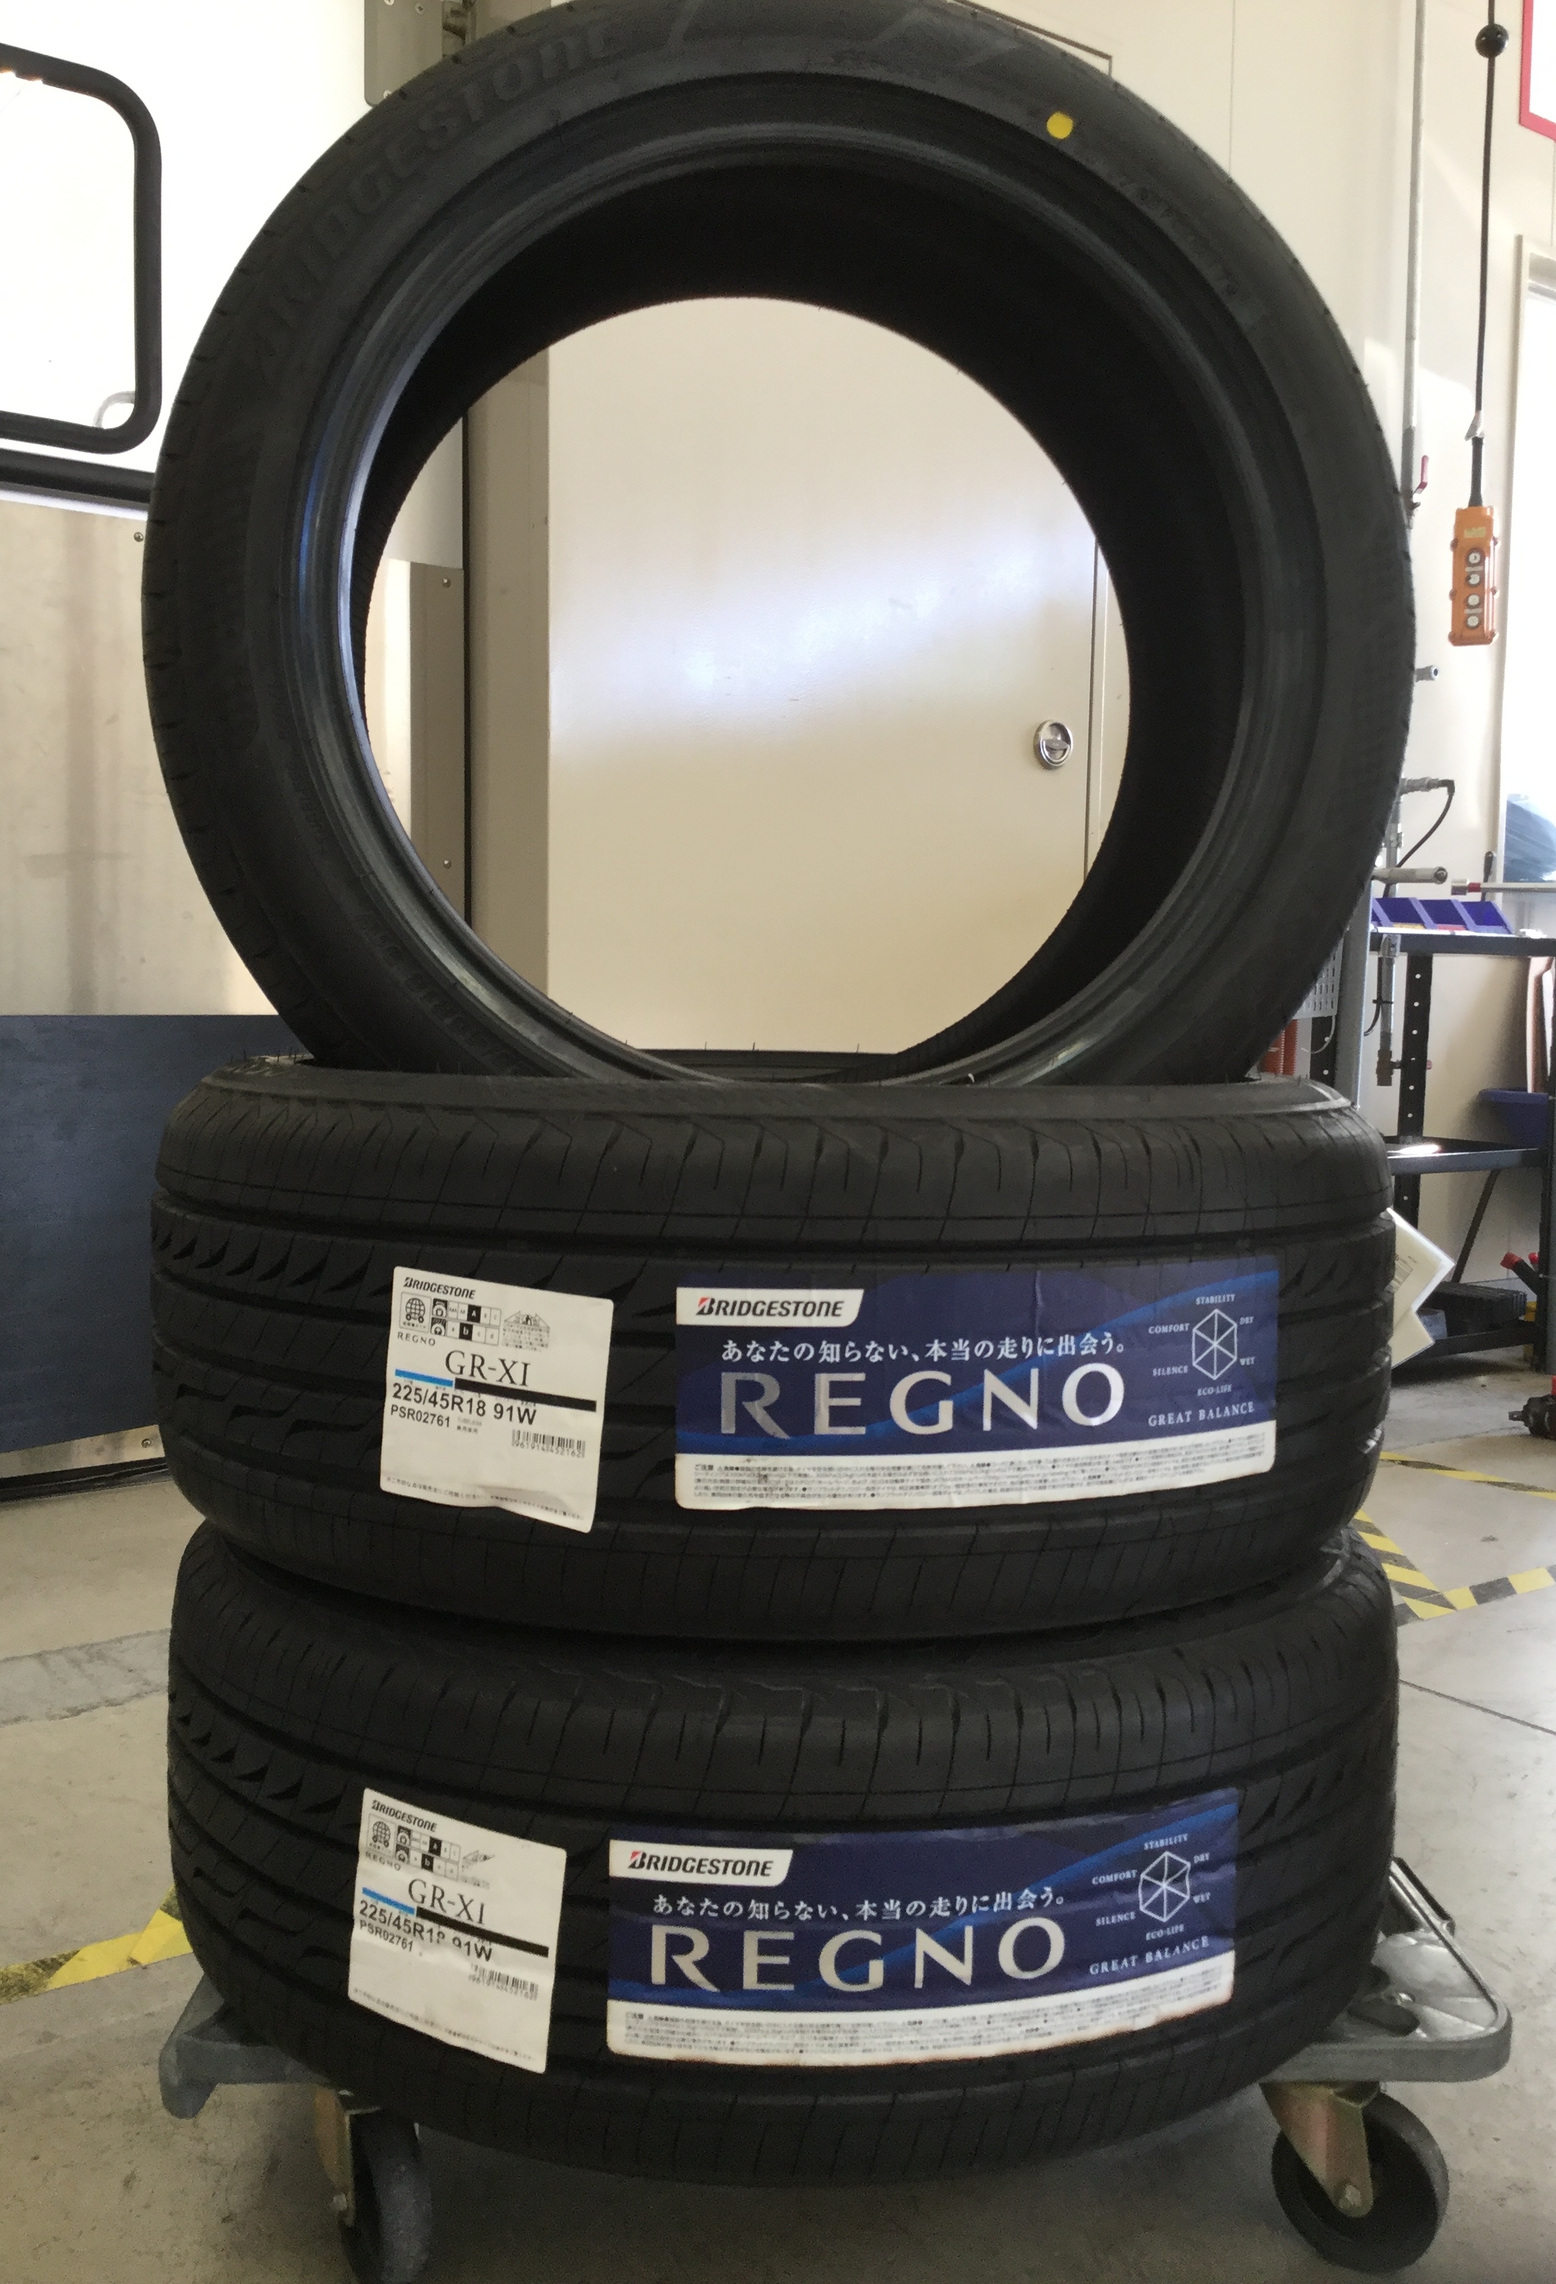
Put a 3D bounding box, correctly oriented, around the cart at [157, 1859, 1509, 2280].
[{"bbox_3d":[0.039,0.490,1.214,0.670,0.155,0.460,1,4,-1],"label":"cart"}]

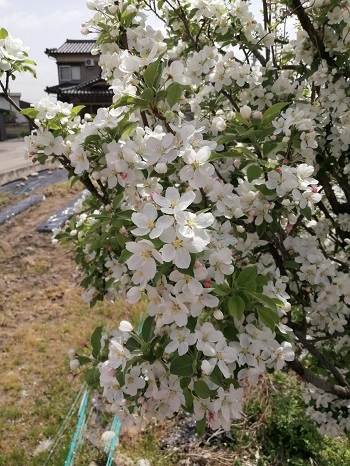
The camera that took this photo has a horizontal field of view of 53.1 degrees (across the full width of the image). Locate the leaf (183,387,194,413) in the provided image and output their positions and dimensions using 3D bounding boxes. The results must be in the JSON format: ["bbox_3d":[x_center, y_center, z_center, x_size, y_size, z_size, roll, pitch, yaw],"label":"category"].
[{"bbox_3d":[0.021,0.262,0.550,0.017,0.042,0.010,-10,-6,-16],"label":"leaf"}]

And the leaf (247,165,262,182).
[{"bbox_3d":[0.142,-0.106,0.627,0.029,0.032,0.010,5,-17,1],"label":"leaf"}]

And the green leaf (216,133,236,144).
[{"bbox_3d":[0.091,-0.166,0.616,0.037,0.008,0.026,-22,49,-11],"label":"green leaf"}]

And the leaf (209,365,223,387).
[{"bbox_3d":[0.065,0.215,0.530,0.020,0.010,0.035,-18,57,-5],"label":"leaf"}]

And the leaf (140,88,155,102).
[{"bbox_3d":[-0.046,-0.229,0.583,0.022,0.025,0.010,9,-17,7],"label":"leaf"}]

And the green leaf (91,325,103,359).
[{"bbox_3d":[-0.123,0.173,0.560,0.019,0.052,0.012,-3,-22,10],"label":"green leaf"}]

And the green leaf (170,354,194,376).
[{"bbox_3d":[0.011,0.200,0.528,0.038,0.033,0.012,0,-11,0],"label":"green leaf"}]

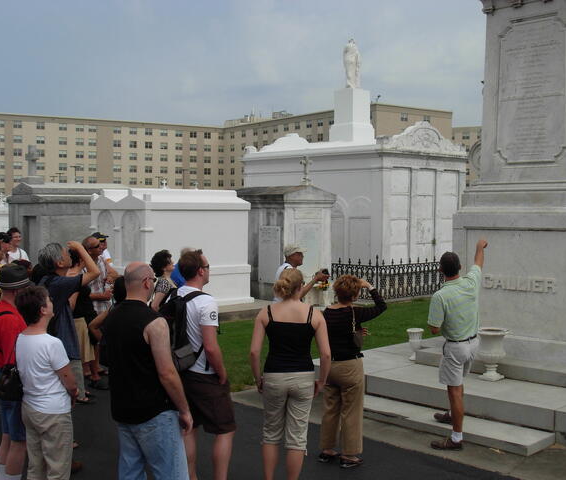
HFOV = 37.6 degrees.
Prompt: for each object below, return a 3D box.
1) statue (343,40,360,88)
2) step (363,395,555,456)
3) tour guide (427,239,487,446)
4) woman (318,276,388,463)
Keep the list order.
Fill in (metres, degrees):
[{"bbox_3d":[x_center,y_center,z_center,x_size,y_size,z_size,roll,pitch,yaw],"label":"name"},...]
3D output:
[{"bbox_3d":[1.885,-4.872,22.900,0.440,1.400,0.400,-1,2,-34],"label":"statue"},{"bbox_3d":[1.501,1.778,8.187,0.560,0.085,2.250,-2,3,-44],"label":"step"},{"bbox_3d":[1.562,0.927,7.450,0.500,1.840,0.440,-1,2,-18],"label":"tour guide"},{"bbox_3d":[0.563,1.074,6.938,0.550,1.570,0.450,1,2,33],"label":"woman"}]

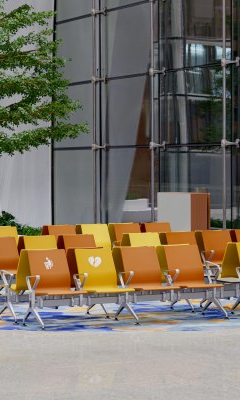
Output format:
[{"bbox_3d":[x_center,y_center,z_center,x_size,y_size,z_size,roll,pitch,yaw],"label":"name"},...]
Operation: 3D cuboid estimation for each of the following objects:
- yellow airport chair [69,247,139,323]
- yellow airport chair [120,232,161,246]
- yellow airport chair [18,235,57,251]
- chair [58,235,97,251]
[{"bbox_3d":[-0.187,1.006,16.551,0.576,0.859,0.620,-1,2,-27],"label":"yellow airport chair"},{"bbox_3d":[0.431,0.908,20.270,0.636,0.852,0.750,-1,2,-27],"label":"yellow airport chair"},{"bbox_3d":[-1.027,0.934,19.528,0.612,0.852,0.750,-1,2,-27],"label":"yellow airport chair"},{"bbox_3d":[-0.493,0.925,19.800,0.612,0.852,0.750,-1,2,-27],"label":"chair"}]

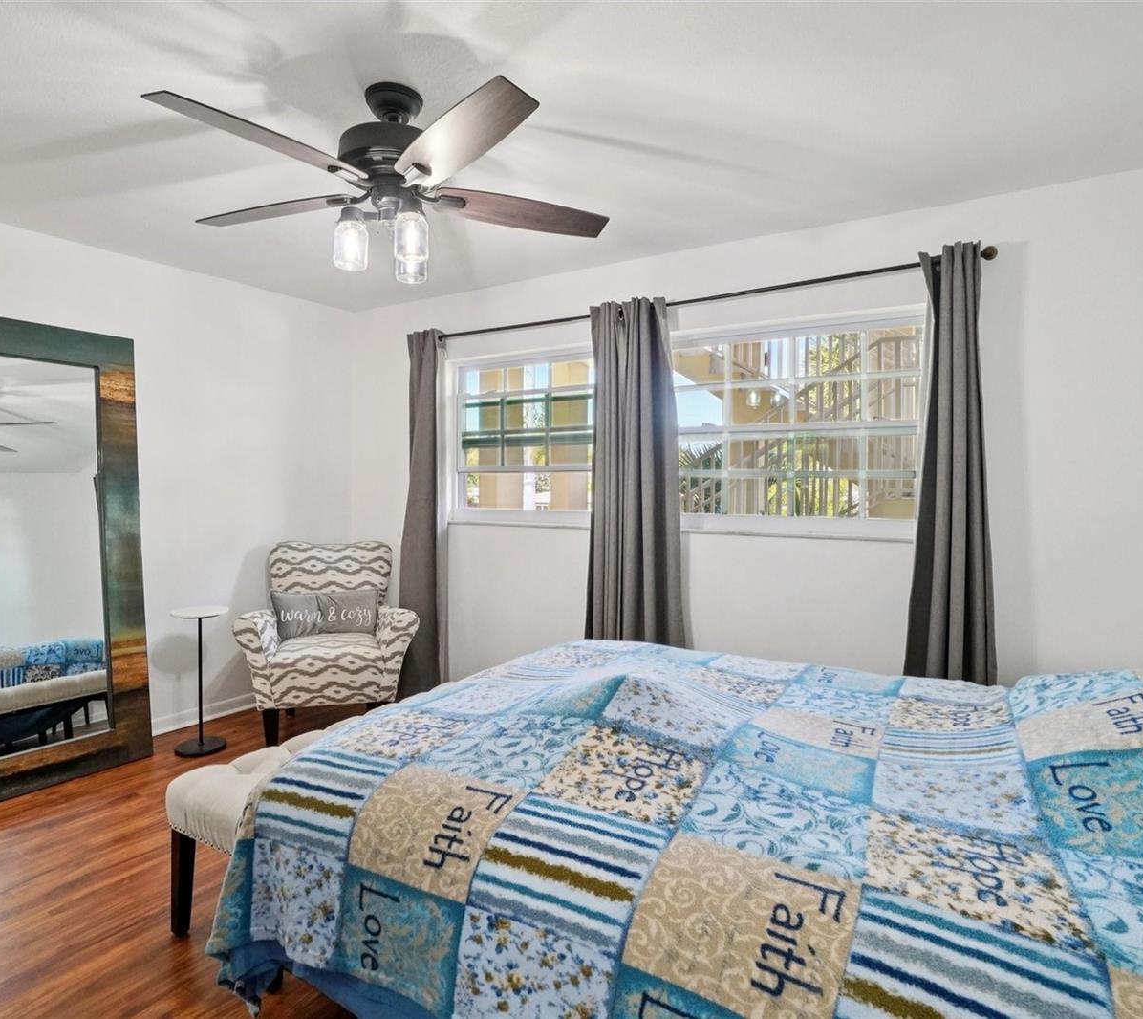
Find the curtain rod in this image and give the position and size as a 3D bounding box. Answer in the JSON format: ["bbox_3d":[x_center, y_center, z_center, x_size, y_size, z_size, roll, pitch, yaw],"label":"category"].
[{"bbox_3d":[0.337,-0.978,3.065,2.856,0.049,0.059,2,3,30],"label":"curtain rod"}]

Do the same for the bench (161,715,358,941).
[{"bbox_3d":[-0.656,0.965,2.179,0.470,0.461,1.156,2,3,31],"label":"bench"}]

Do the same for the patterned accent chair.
[{"bbox_3d":[-1.272,0.664,3.445,0.853,0.936,0.755,0,3,-14],"label":"patterned accent chair"}]

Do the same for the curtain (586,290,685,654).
[{"bbox_3d":[0.314,0.053,3.126,0.480,2.100,0.127,2,3,30],"label":"curtain"}]

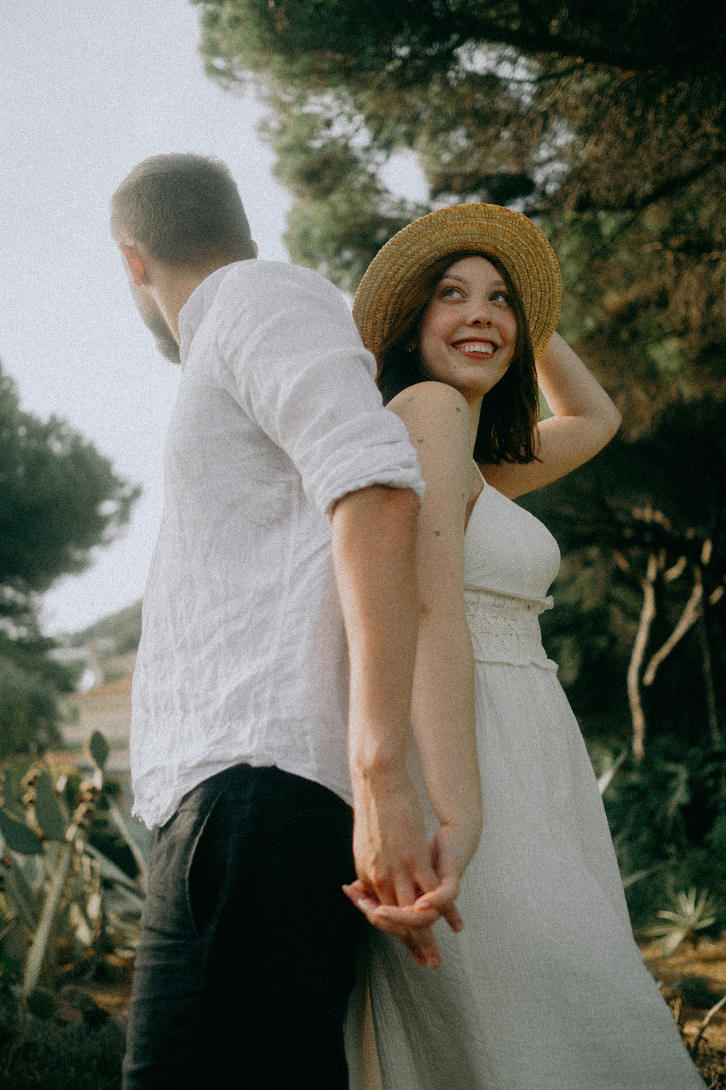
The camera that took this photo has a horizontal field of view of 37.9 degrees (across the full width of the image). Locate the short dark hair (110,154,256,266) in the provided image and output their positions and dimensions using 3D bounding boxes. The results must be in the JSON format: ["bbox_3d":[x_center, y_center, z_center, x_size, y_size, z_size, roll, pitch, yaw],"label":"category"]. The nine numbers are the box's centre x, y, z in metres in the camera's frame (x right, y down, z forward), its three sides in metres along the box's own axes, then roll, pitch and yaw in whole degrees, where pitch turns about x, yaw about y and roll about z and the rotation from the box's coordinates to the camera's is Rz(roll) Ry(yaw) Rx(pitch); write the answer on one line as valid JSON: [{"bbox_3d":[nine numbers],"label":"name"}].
[{"bbox_3d":[-0.231,-0.419,1.360,0.172,0.162,0.200,7,-14,-31],"label":"short dark hair"}]

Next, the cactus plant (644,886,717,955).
[{"bbox_3d":[1.619,1.912,5.400,0.370,0.310,0.370,0,-12,0],"label":"cactus plant"}]

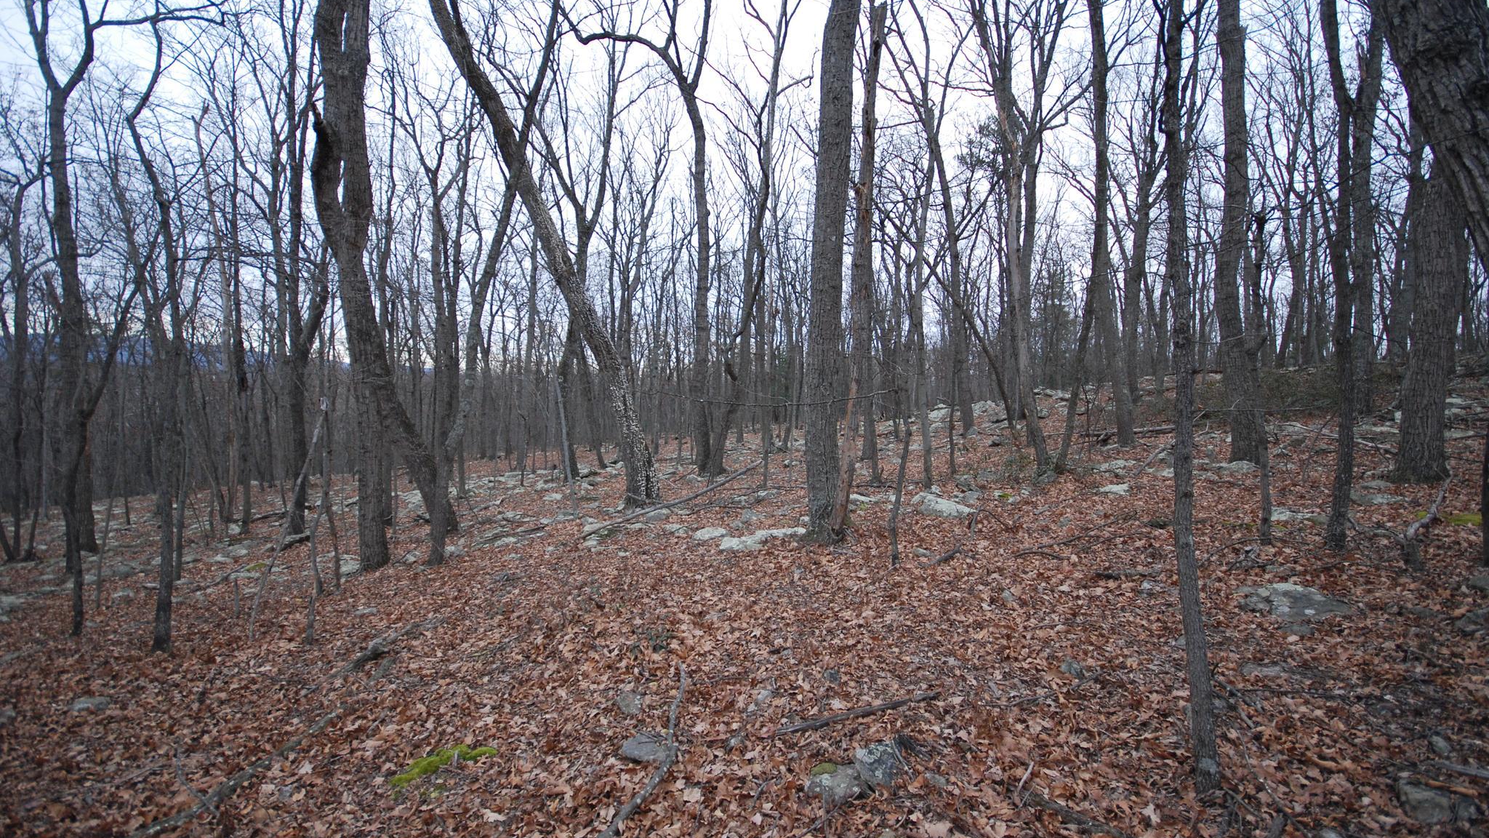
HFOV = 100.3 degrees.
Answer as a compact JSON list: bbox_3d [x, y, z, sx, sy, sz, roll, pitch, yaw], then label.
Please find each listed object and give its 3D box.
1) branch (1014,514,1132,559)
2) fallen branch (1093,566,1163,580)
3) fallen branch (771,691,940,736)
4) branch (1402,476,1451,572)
[{"bbox_3d":[3.238,1.121,6.048,1.490,0.120,0.400,-5,2,-26],"label":"branch"},{"bbox_3d":[2.986,1.196,4.836,0.467,0.070,0.090,-4,2,12],"label":"fallen branch"},{"bbox_3d":[0.575,1.446,3.075,0.888,0.050,0.050,-5,2,-17],"label":"fallen branch"},{"bbox_3d":[5.055,0.777,4.606,0.340,0.630,0.270,-1,2,-45],"label":"branch"}]

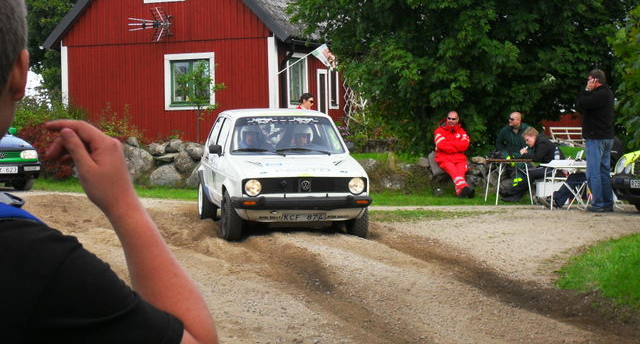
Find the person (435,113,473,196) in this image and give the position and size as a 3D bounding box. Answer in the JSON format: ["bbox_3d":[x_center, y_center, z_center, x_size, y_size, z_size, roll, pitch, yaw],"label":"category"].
[{"bbox_3d":[1.990,-0.260,28.500,0.600,1.280,0.880,-1,2,-9],"label":"person"}]

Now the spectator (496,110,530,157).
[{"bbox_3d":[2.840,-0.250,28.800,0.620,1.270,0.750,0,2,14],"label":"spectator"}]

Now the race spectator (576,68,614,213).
[{"bbox_3d":[3.530,-0.400,24.900,0.460,1.810,0.520,0,3,25],"label":"race spectator"}]

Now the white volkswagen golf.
[{"bbox_3d":[-0.470,-0.010,22.650,1.620,1.410,3.800,-1,4,-10],"label":"white volkswagen golf"}]

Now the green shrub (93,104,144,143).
[{"bbox_3d":[-4.100,-0.850,39.500,1.150,1.050,1.050,-1,2,0],"label":"green shrub"}]

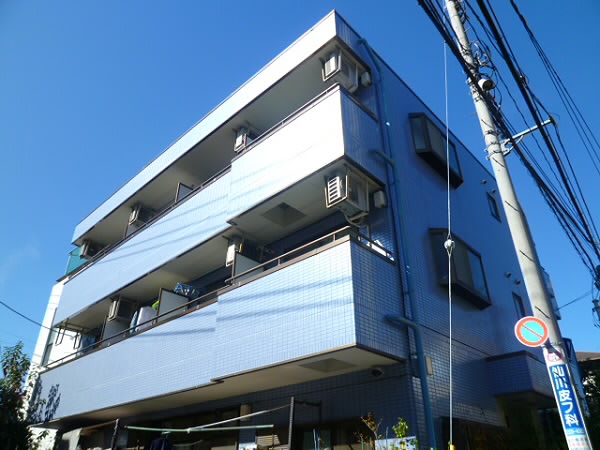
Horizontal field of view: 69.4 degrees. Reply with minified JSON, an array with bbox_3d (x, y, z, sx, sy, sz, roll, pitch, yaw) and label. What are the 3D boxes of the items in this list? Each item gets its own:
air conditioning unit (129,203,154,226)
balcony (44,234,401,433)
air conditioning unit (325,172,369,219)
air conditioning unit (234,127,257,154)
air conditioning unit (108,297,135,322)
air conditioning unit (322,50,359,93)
[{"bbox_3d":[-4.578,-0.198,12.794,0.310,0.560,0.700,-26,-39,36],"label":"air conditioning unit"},{"bbox_3d":[-3.168,3.061,9.269,11.690,1.505,1.140,-26,-39,36],"label":"balcony"},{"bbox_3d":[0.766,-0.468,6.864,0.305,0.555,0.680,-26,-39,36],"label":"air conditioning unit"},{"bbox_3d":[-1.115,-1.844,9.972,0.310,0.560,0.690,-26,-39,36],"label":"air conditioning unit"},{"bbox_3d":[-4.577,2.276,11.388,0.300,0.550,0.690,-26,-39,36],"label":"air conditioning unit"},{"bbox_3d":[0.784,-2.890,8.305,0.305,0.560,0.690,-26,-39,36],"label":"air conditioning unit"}]

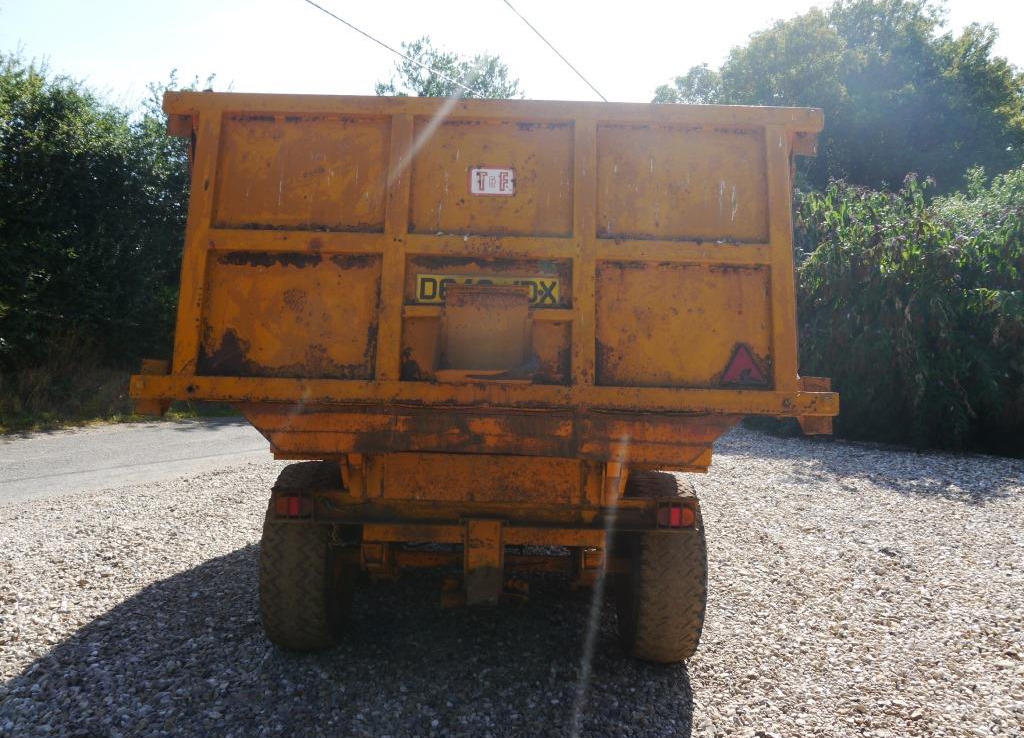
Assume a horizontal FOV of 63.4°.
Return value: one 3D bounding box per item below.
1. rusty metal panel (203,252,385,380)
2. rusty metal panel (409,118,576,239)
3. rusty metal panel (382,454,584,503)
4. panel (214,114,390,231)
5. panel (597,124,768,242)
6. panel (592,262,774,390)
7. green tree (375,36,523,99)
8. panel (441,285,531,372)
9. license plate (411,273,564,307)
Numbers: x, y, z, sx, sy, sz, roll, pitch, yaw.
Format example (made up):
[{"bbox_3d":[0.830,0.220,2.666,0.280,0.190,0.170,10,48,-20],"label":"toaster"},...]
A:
[{"bbox_3d":[-0.798,-0.198,2.998,0.636,0.466,0.040,2,-10,0],"label":"rusty metal panel"},{"bbox_3d":[-0.072,-0.717,3.092,0.604,0.463,0.040,2,-10,0],"label":"rusty metal panel"},{"bbox_3d":[-0.109,0.405,3.060,0.750,0.175,0.040,2,-7,0],"label":"rusty metal panel"},{"bbox_3d":[-0.782,-0.736,3.095,0.636,0.463,0.040,2,-10,0],"label":"panel"},{"bbox_3d":[0.637,-0.698,3.090,0.631,0.463,0.040,2,-10,0],"label":"panel"},{"bbox_3d":[0.622,-0.160,2.994,0.631,0.466,0.040,2,-10,0],"label":"panel"},{"bbox_3d":[-1.500,-3.500,20.000,5.500,9.000,5.500,2,1,0],"label":"green tree"},{"bbox_3d":[-0.090,-0.143,2.930,0.310,0.300,0.080,2,-2,0],"label":"panel"},{"bbox_3d":[-0.086,-0.287,3.025,0.520,0.111,0.010,2,-10,0],"label":"license plate"}]

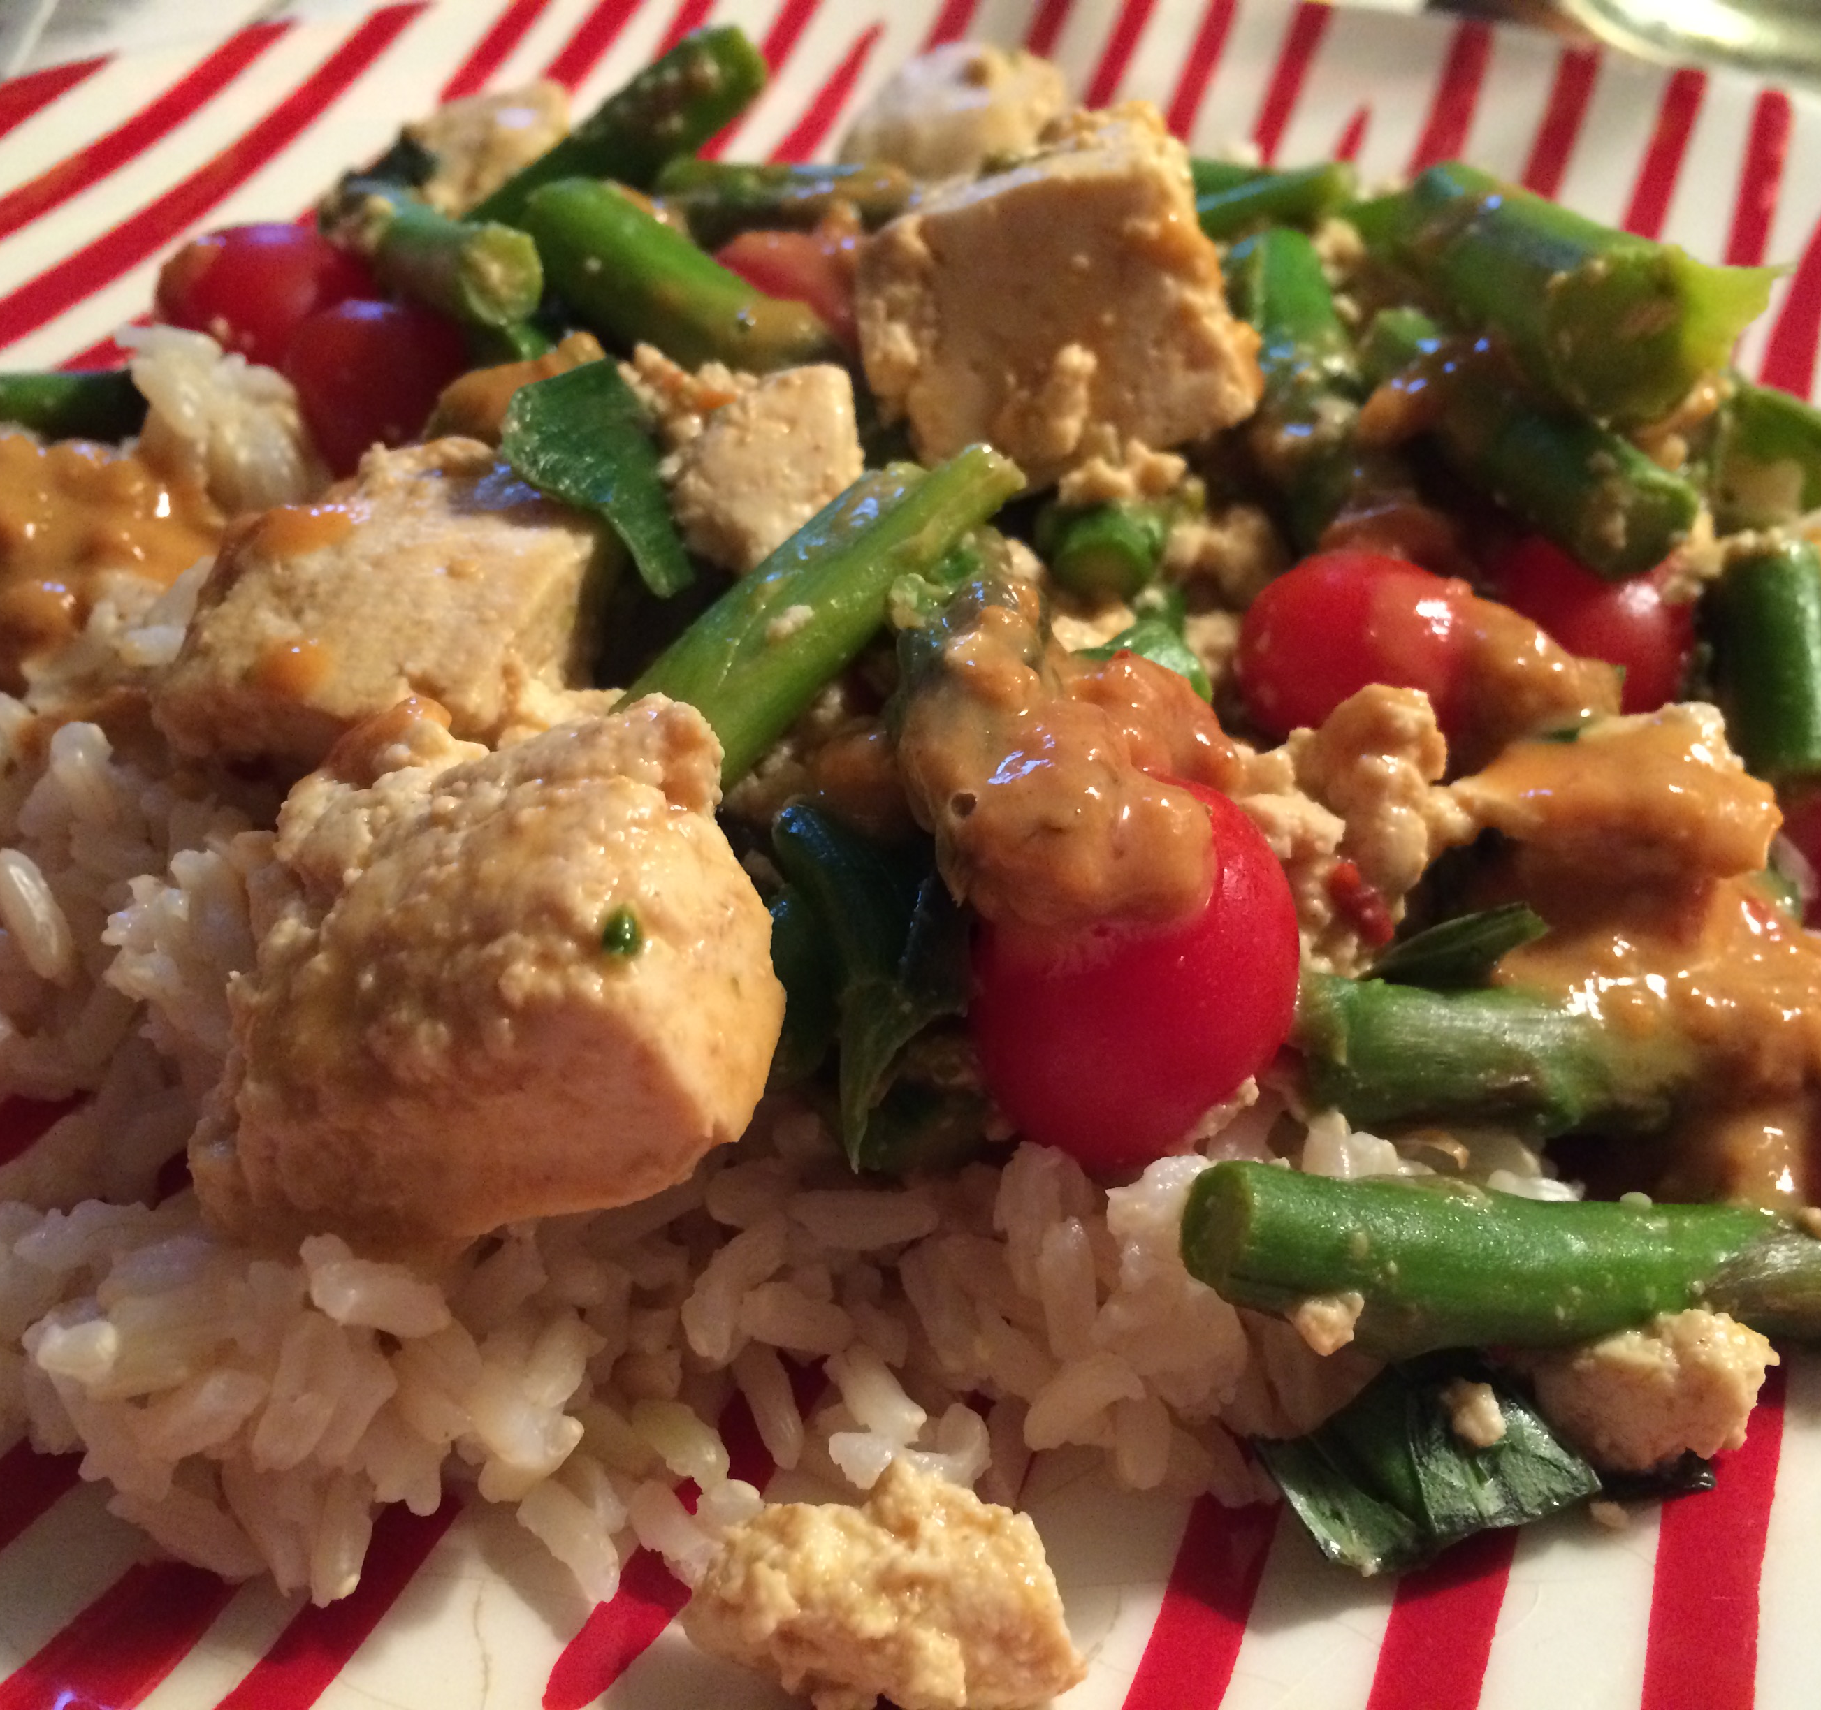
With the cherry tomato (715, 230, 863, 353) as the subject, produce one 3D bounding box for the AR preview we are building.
[{"bbox_3d":[-0.015,-0.066,0.238,0.022,0.021,0.022,0,36,0],"label":"cherry tomato"}]

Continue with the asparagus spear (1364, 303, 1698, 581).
[{"bbox_3d":[0.059,-0.043,0.191,0.011,0.011,0.037,-16,44,-21],"label":"asparagus spear"}]

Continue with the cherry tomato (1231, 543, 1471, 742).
[{"bbox_3d":[0.041,-0.019,0.180,0.021,0.020,0.021,0,36,0],"label":"cherry tomato"}]

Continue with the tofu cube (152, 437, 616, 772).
[{"bbox_3d":[-0.047,-0.021,0.171,0.031,0.023,0.028,-1,52,-2],"label":"tofu cube"}]

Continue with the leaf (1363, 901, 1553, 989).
[{"bbox_3d":[0.049,0.009,0.173,0.018,0.009,0.006,-18,18,0],"label":"leaf"}]

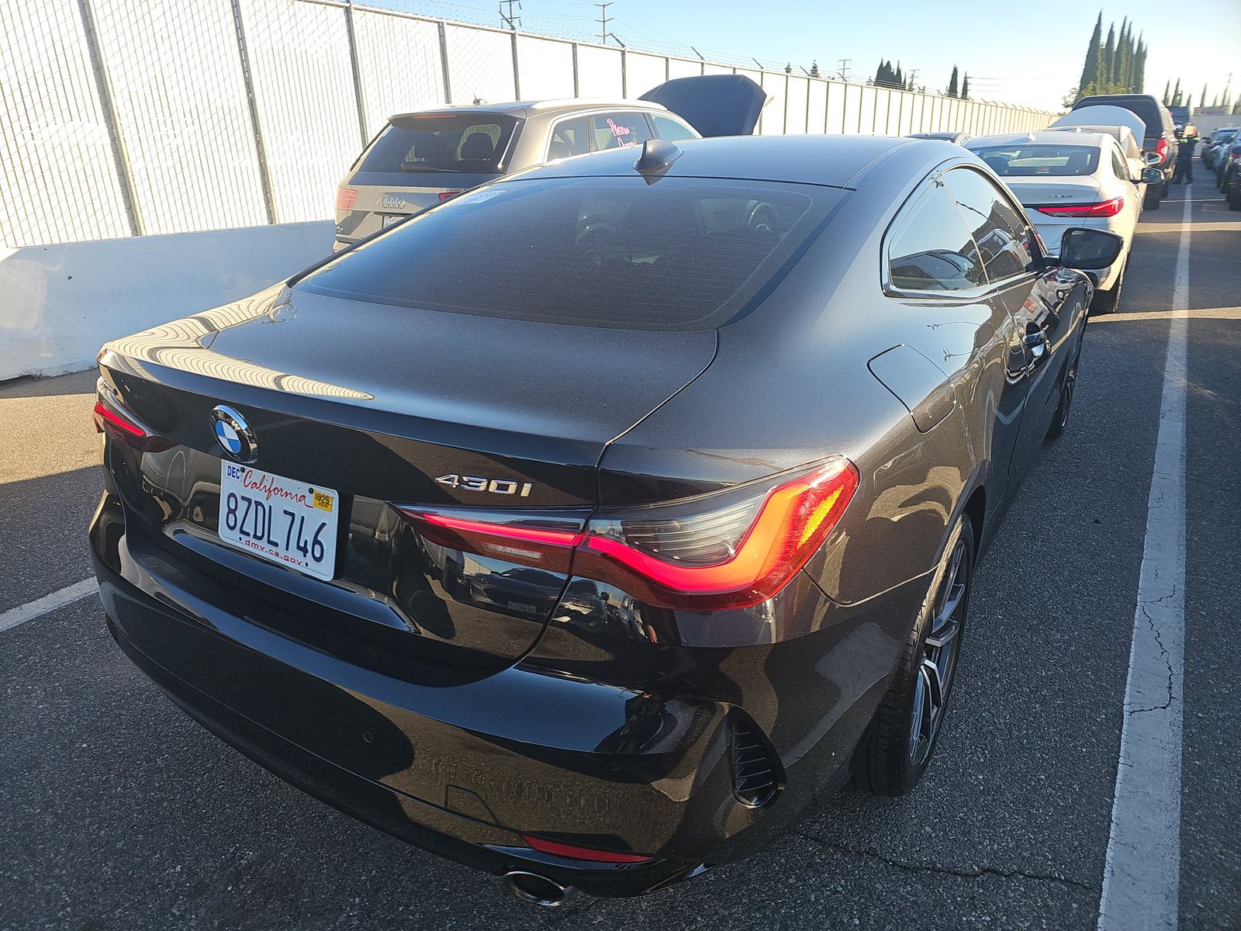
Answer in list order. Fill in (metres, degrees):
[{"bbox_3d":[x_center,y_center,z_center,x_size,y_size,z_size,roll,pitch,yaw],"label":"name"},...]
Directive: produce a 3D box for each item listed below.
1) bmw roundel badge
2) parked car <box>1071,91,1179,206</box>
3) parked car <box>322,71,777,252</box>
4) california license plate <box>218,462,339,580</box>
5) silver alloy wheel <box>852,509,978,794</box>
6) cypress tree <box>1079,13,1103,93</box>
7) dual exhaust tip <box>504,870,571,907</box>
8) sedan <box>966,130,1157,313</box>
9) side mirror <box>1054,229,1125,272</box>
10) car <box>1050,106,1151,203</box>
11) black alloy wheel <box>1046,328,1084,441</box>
[{"bbox_3d":[-0.593,-0.049,1.270,0.095,0.095,0.013,12,35,31],"label":"bmw roundel badge"},{"bbox_3d":[10.552,-6.598,17.504,2.000,1.950,5.700,12,24,31],"label":"parked car"},{"bbox_3d":[-0.311,-2.559,7.927,1.980,1.880,5.050,12,24,31],"label":"parked car"},{"bbox_3d":[-0.568,0.083,1.354,0.305,0.152,0.012,12,11,31],"label":"california license plate"},{"bbox_3d":[0.639,0.403,1.936,0.235,0.655,0.655,11,24,31],"label":"silver alloy wheel"},{"bbox_3d":[46.233,-37.261,81.058,1.900,12.900,1.900,11,24,31],"label":"cypress tree"},{"bbox_3d":[-0.109,0.605,1.212,0.100,0.085,0.100,12,24,31],"label":"dual exhaust tip"},{"bbox_3d":[4.248,-2.565,8.418,1.830,1.430,4.620,11,24,31],"label":"sedan"},{"bbox_3d":[1.726,-0.794,3.035,0.215,0.150,0.130,12,24,31],"label":"side mirror"},{"bbox_3d":[7.471,-4.731,13.415,1.850,1.780,4.650,11,24,31],"label":"car"},{"bbox_3d":[2.154,-0.484,4.161,0.235,0.655,0.655,11,24,31],"label":"black alloy wheel"}]

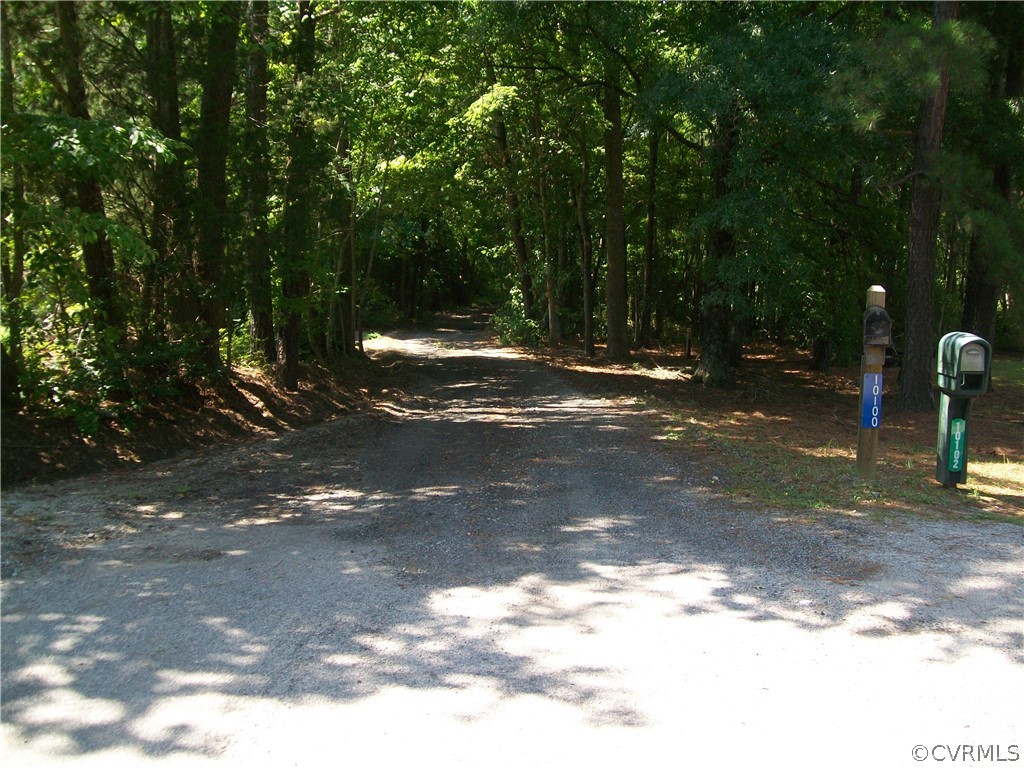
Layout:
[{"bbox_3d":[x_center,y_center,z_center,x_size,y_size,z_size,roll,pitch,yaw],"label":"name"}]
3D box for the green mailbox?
[{"bbox_3d":[3.479,0.185,7.795,0.275,1.180,0.470,1,5,8],"label":"green mailbox"}]

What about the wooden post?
[{"bbox_3d":[2.858,-0.011,7.978,0.155,1.550,0.160,2,5,9],"label":"wooden post"}]

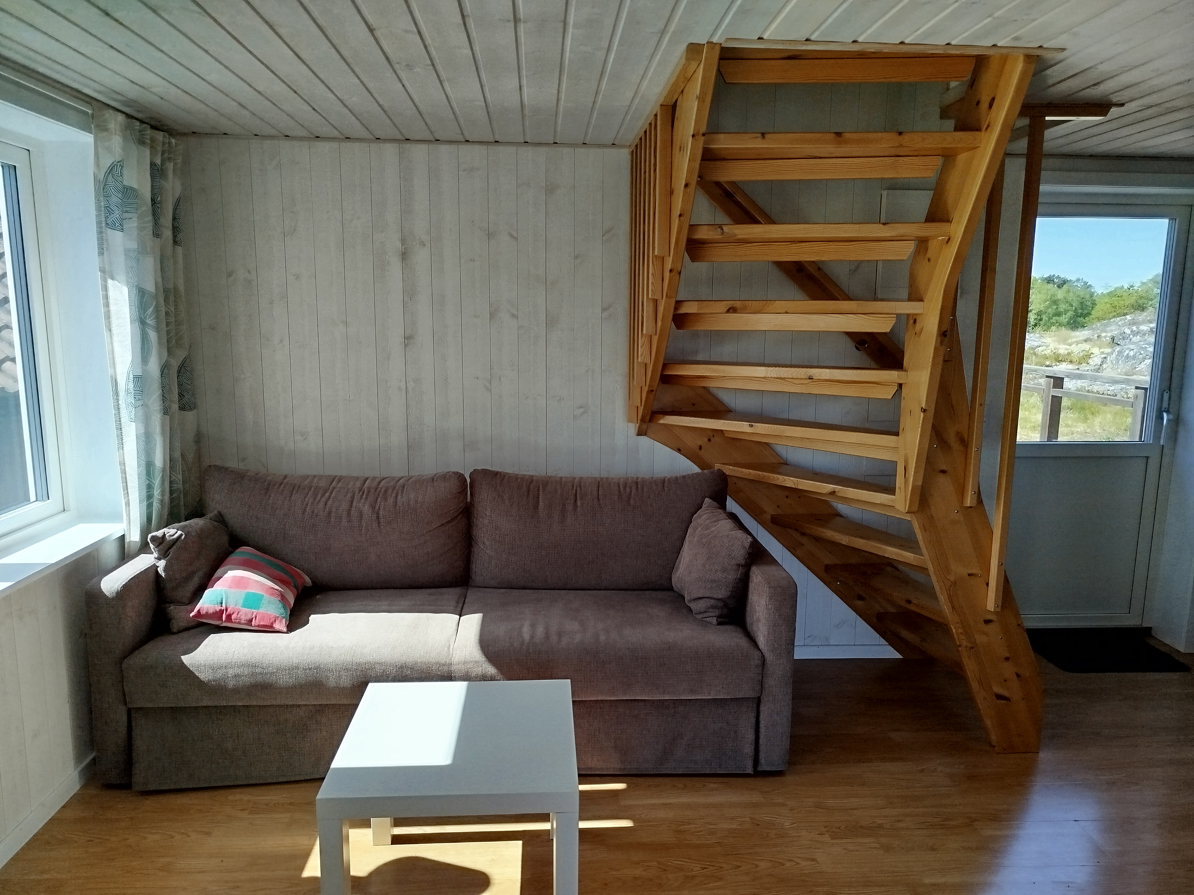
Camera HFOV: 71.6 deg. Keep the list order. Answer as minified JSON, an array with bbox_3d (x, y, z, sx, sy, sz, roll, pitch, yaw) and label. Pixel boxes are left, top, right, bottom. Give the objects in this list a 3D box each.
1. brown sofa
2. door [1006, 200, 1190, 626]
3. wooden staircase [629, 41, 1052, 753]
[{"bbox_3d":[-0.473,0.564,2.933,2.140,0.870,0.870,0,9,-3],"label":"brown sofa"},{"bbox_3d":[2.185,-0.110,3.768,0.795,1.918,0.070,0,9,-4],"label":"door"},{"bbox_3d":[0.835,-0.045,2.778,1.340,2.142,1.230,0,9,-4],"label":"wooden staircase"}]

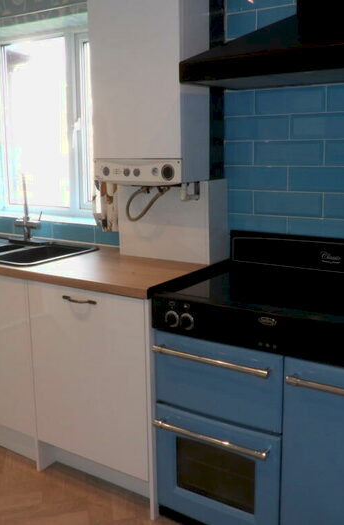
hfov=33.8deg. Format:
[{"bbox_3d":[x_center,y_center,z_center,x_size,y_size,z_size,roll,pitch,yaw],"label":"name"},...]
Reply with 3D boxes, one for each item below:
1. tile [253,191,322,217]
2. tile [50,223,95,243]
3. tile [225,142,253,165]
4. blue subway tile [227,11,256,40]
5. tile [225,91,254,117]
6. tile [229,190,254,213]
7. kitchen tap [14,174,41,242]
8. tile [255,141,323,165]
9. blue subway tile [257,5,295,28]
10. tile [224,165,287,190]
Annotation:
[{"bbox_3d":[0.476,-0.239,2.328,0.296,0.099,0.010,7,14,32],"label":"tile"},{"bbox_3d":[-0.524,-0.160,3.008,0.296,0.096,0.010,7,14,32],"label":"tile"},{"bbox_3d":[0.294,-0.466,2.445,0.135,0.100,0.010,6,13,32],"label":"tile"},{"bbox_3d":[0.286,-0.975,2.343,0.135,0.100,0.010,6,13,32],"label":"blue subway tile"},{"bbox_3d":[0.287,-0.656,2.349,0.129,0.100,0.010,6,13,34],"label":"tile"},{"bbox_3d":[0.297,-0.263,2.486,0.135,0.100,0.010,6,13,32],"label":"tile"},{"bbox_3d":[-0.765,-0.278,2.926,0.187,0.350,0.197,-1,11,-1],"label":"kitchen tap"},{"bbox_3d":[0.470,-0.436,2.268,0.300,0.100,0.010,6,13,34],"label":"tile"},{"bbox_3d":[0.459,-0.930,2.173,0.300,0.100,0.010,6,13,34],"label":"blue subway tile"},{"bbox_3d":[0.350,-0.353,2.387,0.296,0.099,0.010,7,14,32],"label":"tile"}]

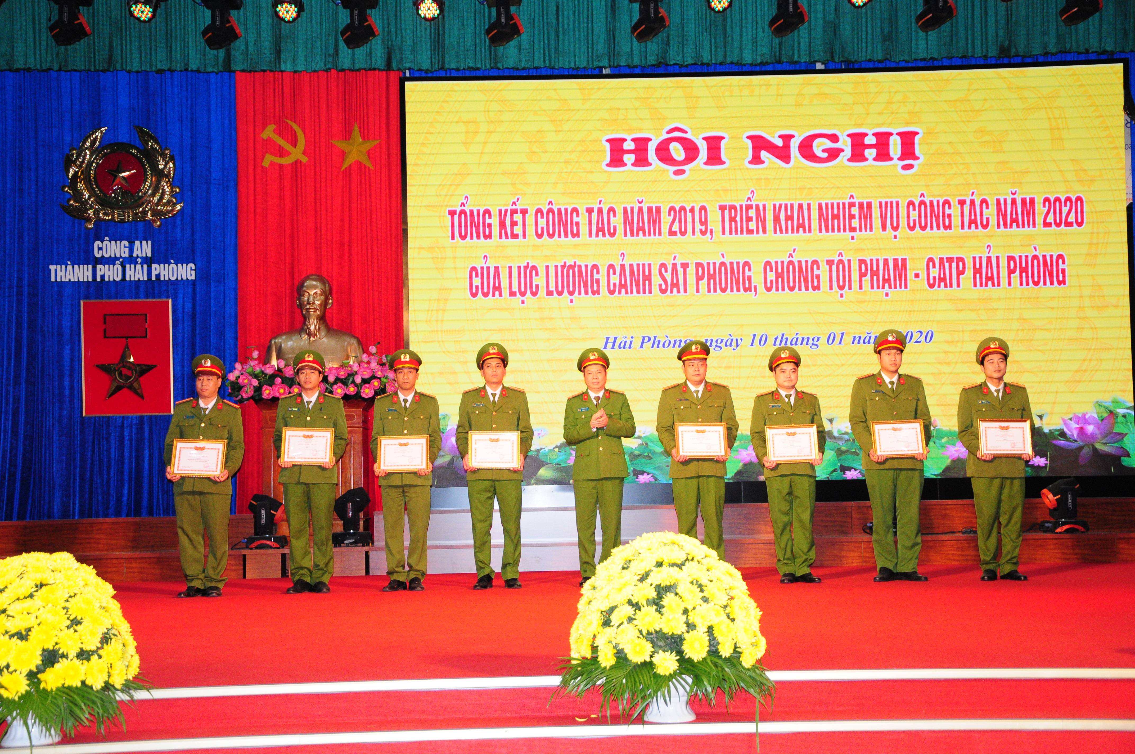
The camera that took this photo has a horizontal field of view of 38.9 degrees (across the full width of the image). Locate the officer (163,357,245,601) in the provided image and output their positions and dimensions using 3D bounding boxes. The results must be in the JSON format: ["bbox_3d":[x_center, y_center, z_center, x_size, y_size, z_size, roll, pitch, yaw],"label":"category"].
[{"bbox_3d":[-2.652,0.711,11.700,0.594,1.751,0.390,-1,-1,7],"label":"officer"}]

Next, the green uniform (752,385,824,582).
[{"bbox_3d":[1.609,0.769,11.750,0.551,1.388,0.370,-1,-1,-7],"label":"green uniform"}]

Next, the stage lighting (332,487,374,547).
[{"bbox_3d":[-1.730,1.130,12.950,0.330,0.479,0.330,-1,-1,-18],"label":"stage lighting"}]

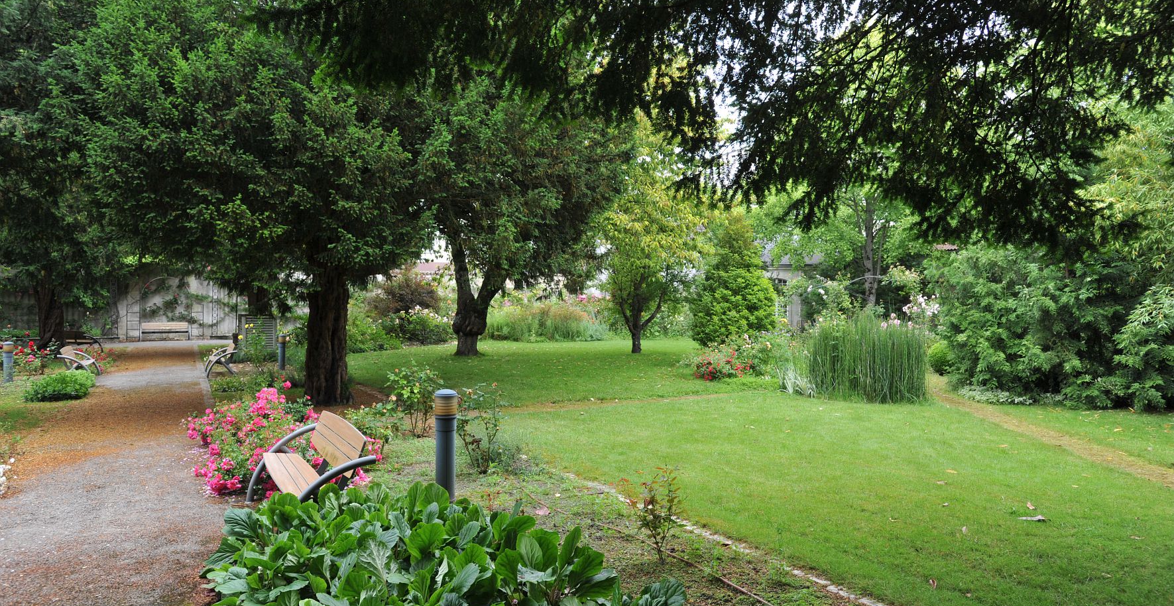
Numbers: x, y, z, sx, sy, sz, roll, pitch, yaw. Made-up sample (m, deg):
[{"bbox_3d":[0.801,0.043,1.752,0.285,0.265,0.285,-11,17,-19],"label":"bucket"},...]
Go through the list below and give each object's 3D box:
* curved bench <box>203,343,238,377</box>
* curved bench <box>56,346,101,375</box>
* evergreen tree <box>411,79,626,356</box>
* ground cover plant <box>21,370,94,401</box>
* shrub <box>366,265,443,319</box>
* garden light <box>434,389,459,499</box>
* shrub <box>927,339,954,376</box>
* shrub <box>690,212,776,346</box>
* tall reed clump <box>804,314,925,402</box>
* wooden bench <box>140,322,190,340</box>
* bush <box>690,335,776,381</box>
[{"bbox_3d":[-9.450,1.470,18.500,0.750,0.800,1.700,0,-1,-29],"label":"curved bench"},{"bbox_3d":[-12.180,1.430,17.234,0.700,0.790,1.850,0,-1,-29],"label":"curved bench"},{"bbox_3d":[-2.383,-3.125,25.045,7.500,9.900,7.300,0,-1,0],"label":"evergreen tree"},{"bbox_3d":[-10.198,1.555,13.902,1.080,0.480,1.300,0,-1,-29],"label":"ground cover plant"},{"bbox_3d":[-8.764,0.076,34.015,3.500,3.300,3.200,0,-1,0],"label":"shrub"},{"bbox_3d":[-1.210,1.235,6.170,0.195,1.000,0.195,0,-1,0],"label":"garden light"},{"bbox_3d":[9.194,1.407,18.504,0.760,0.860,0.760,0,-1,0],"label":"shrub"},{"bbox_3d":[5.820,-0.850,28.300,3.400,5.500,3.400,0,-1,0],"label":"shrub"},{"bbox_3d":[5.400,1.000,13.850,2.250,1.620,1.700,0,-1,0],"label":"tall reed clump"},{"bbox_3d":[-18.399,1.237,31.304,1.850,0.790,0.700,0,-1,-29],"label":"wooden bench"},{"bbox_3d":[3.650,1.307,18.005,2.100,1.050,1.600,0,-1,0],"label":"bush"}]

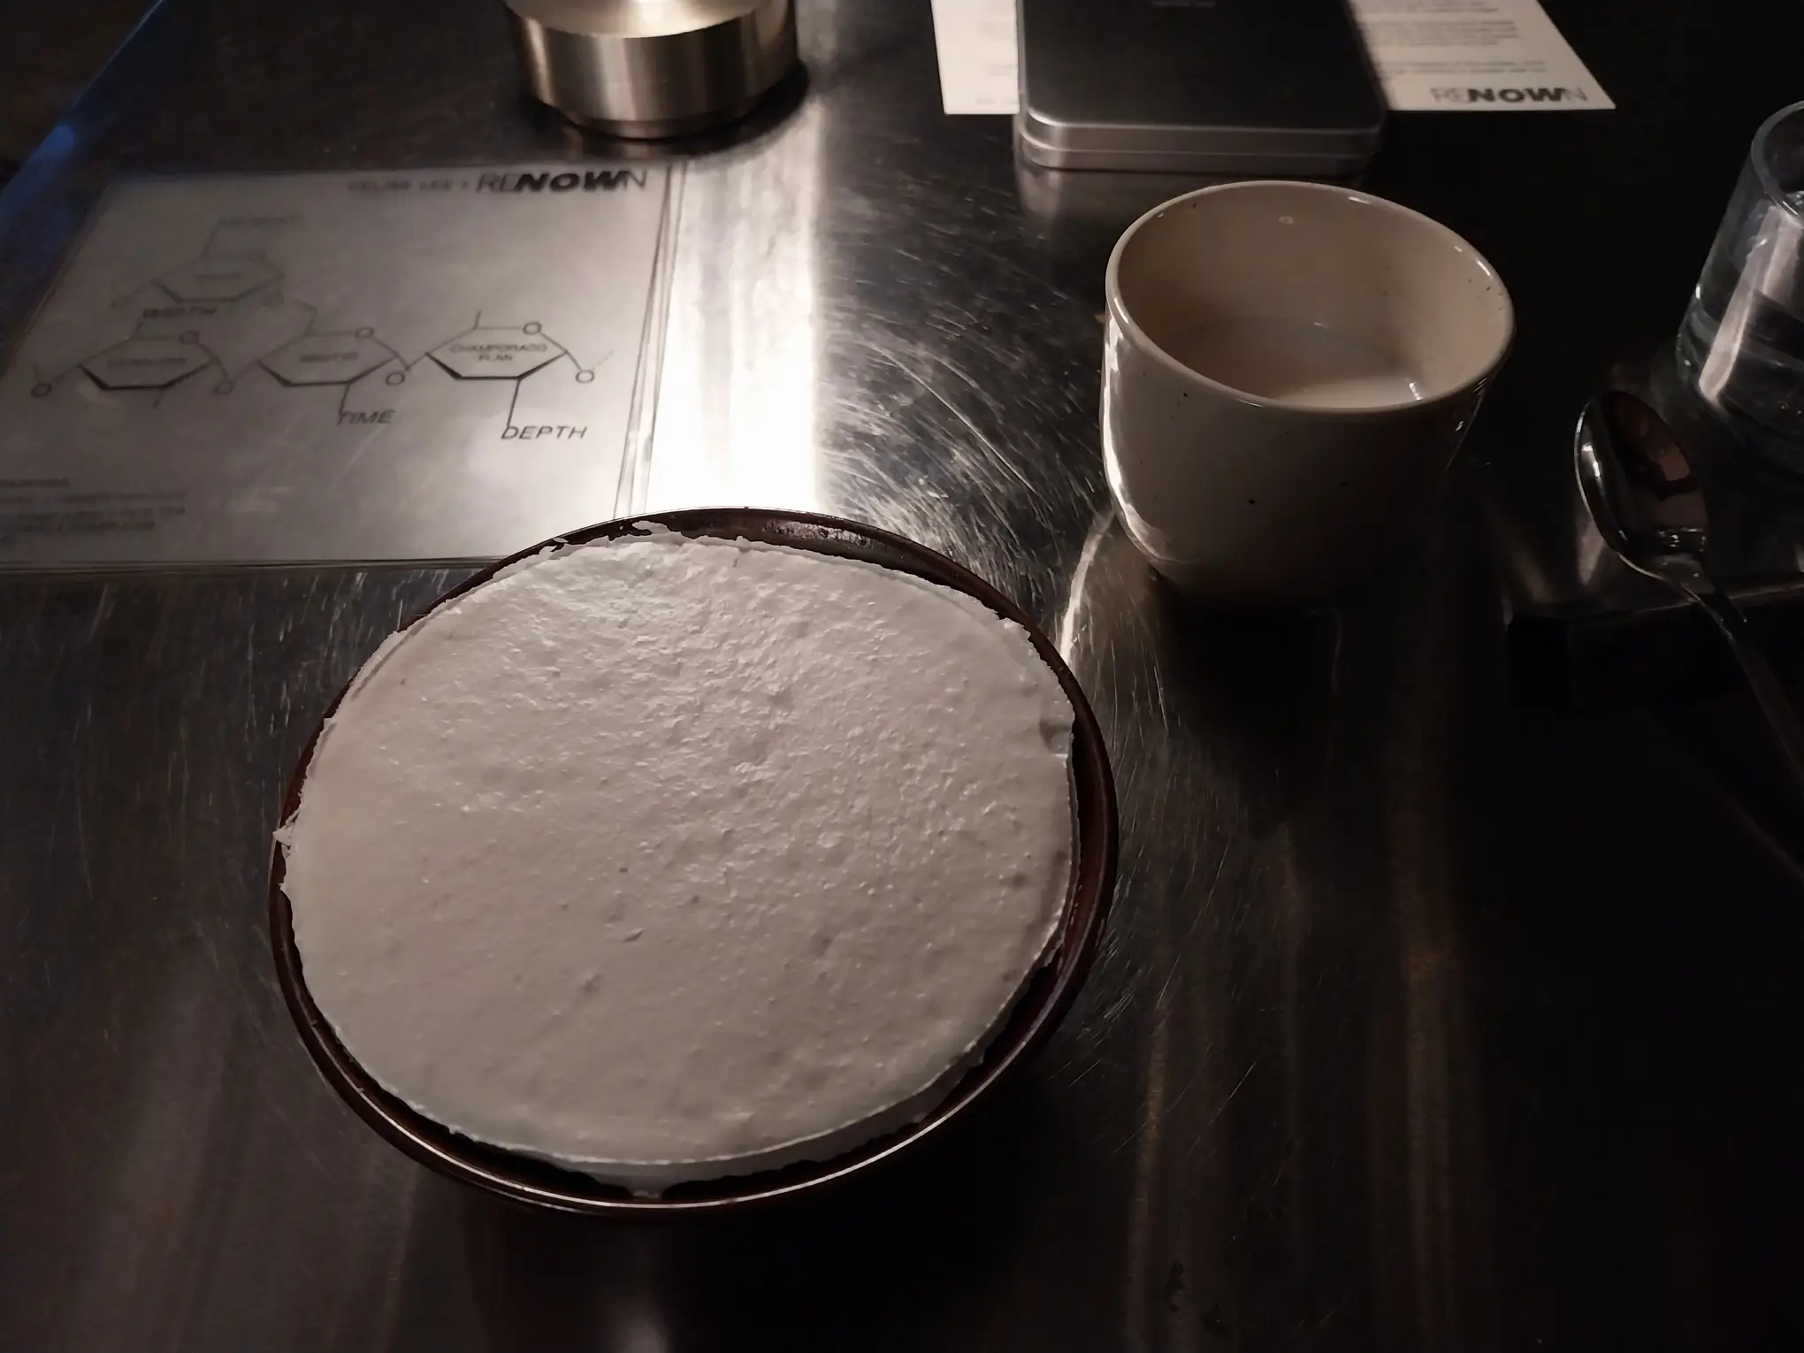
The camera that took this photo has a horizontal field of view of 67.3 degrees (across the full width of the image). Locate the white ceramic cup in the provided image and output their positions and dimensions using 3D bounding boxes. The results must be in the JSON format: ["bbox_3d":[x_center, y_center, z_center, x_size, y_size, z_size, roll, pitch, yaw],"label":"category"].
[{"bbox_3d":[0.087,-0.059,0.321,0.086,0.075,0.086,0,50,0],"label":"white ceramic cup"}]

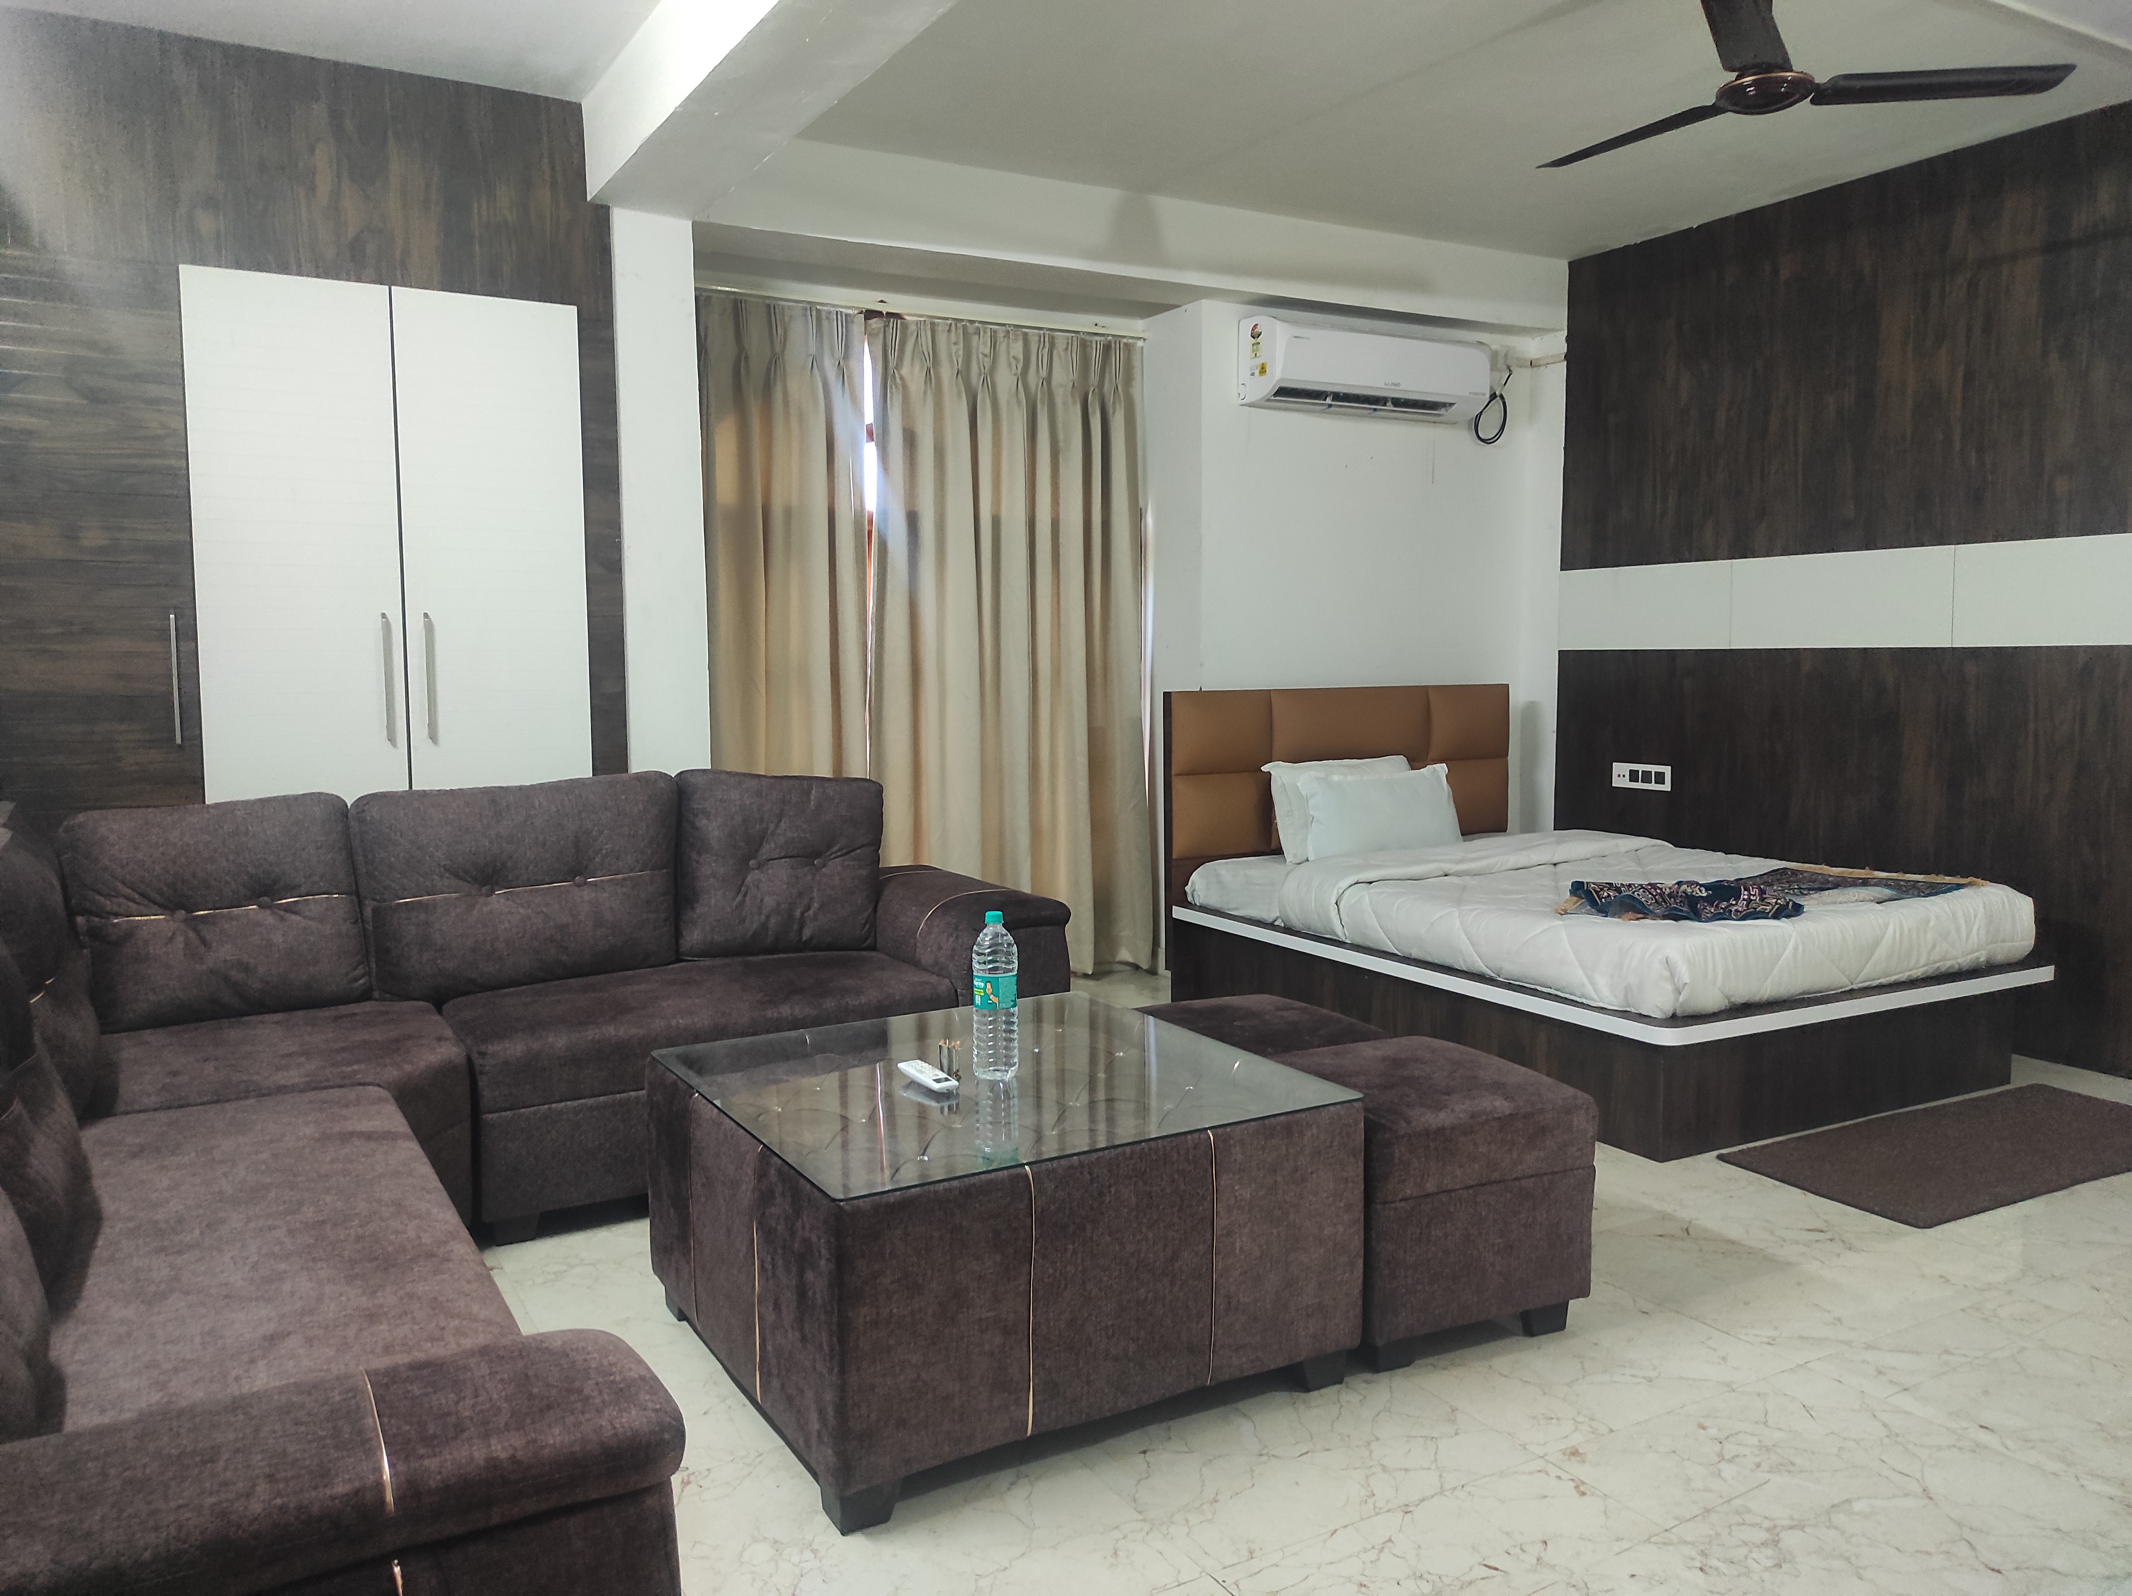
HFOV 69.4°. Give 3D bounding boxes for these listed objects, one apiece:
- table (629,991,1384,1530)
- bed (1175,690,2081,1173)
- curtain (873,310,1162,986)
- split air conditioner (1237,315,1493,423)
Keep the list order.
[{"bbox_3d":[-0.134,0.699,2.667,0.922,0.459,0.913,-3,6,-30],"label":"table"},{"bbox_3d":[1.504,0.208,4.670,1.515,1.052,2.083,-3,6,-28],"label":"bed"},{"bbox_3d":[-0.162,-0.467,5.327,1.071,2.248,0.140,-3,6,-28],"label":"curtain"},{"bbox_3d":[1.082,-1.522,5.494,0.972,0.292,0.216,-3,6,-28],"label":"split air conditioner"}]

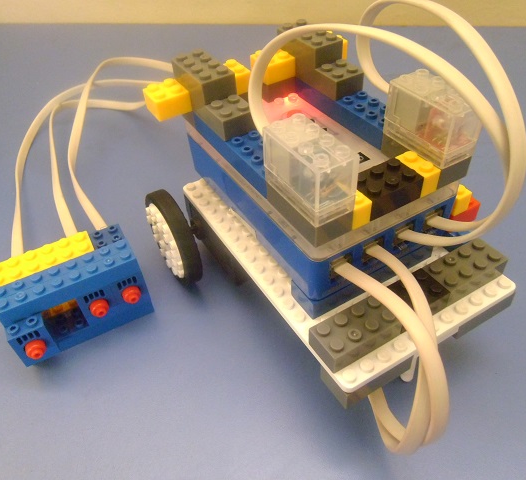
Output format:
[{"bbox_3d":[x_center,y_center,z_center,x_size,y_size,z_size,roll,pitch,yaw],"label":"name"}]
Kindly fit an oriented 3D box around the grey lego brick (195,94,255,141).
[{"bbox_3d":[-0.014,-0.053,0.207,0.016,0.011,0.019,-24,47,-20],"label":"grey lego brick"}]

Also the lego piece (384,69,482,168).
[{"bbox_3d":[0.064,-0.047,0.184,0.016,0.024,0.032,-24,47,-20],"label":"lego piece"}]

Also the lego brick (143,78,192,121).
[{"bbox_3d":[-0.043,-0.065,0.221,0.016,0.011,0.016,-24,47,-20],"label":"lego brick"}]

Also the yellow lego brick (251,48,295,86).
[{"bbox_3d":[0.005,-0.086,0.237,0.016,0.011,0.016,-24,47,-20],"label":"yellow lego brick"}]

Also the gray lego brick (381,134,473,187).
[{"bbox_3d":[0.064,-0.035,0.193,0.016,0.010,0.032,-24,47,-20],"label":"gray lego brick"}]

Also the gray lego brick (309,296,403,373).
[{"bbox_3d":[0.035,0.034,0.181,0.032,0.011,0.016,-24,47,-20],"label":"gray lego brick"}]

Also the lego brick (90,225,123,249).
[{"bbox_3d":[-0.078,0.002,0.245,0.016,0.011,0.016,-23,46,-18],"label":"lego brick"}]

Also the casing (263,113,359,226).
[{"bbox_3d":[0.016,-0.025,0.165,0.016,0.024,0.032,-24,47,-20],"label":"casing"}]

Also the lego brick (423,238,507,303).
[{"bbox_3d":[0.083,0.013,0.201,0.032,0.011,0.016,-24,47,-20],"label":"lego brick"}]

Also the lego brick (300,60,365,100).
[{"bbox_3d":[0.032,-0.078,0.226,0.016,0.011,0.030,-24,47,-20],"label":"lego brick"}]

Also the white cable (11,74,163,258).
[{"bbox_3d":[-0.105,-0.059,0.305,0.131,0.046,0.133,-24,47,-20],"label":"white cable"}]

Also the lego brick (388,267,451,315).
[{"bbox_3d":[0.059,0.024,0.190,0.024,0.011,0.016,-24,47,-20],"label":"lego brick"}]

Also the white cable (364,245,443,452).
[{"bbox_3d":[0.049,0.045,0.184,0.032,0.065,0.055,-24,47,-20],"label":"white cable"}]

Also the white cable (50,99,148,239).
[{"bbox_3d":[-0.100,-0.056,0.295,0.080,0.042,0.135,-24,47,-20],"label":"white cable"}]

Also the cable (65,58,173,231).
[{"bbox_3d":[-0.083,-0.071,0.298,0.090,0.046,0.139,-24,47,-20],"label":"cable"}]

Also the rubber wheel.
[{"bbox_3d":[-0.048,-0.001,0.257,0.010,0.052,0.052,-24,47,-20],"label":"rubber wheel"}]

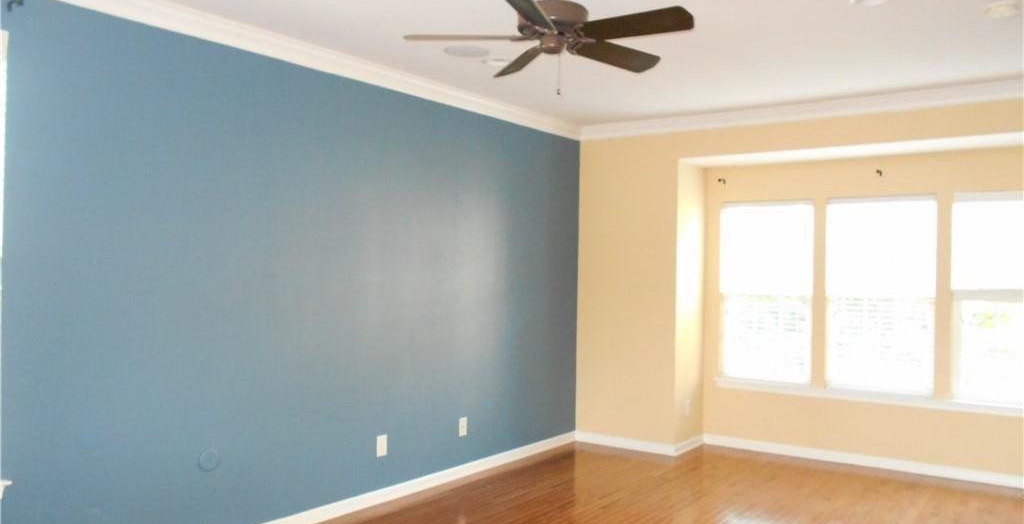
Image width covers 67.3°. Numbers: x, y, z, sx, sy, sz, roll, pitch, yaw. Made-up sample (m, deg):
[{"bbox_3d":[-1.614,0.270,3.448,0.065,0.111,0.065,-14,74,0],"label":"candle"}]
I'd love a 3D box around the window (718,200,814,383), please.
[{"bbox_3d":[2.151,0.248,6.516,0.785,1.518,0.100,1,-1,37],"label":"window"}]

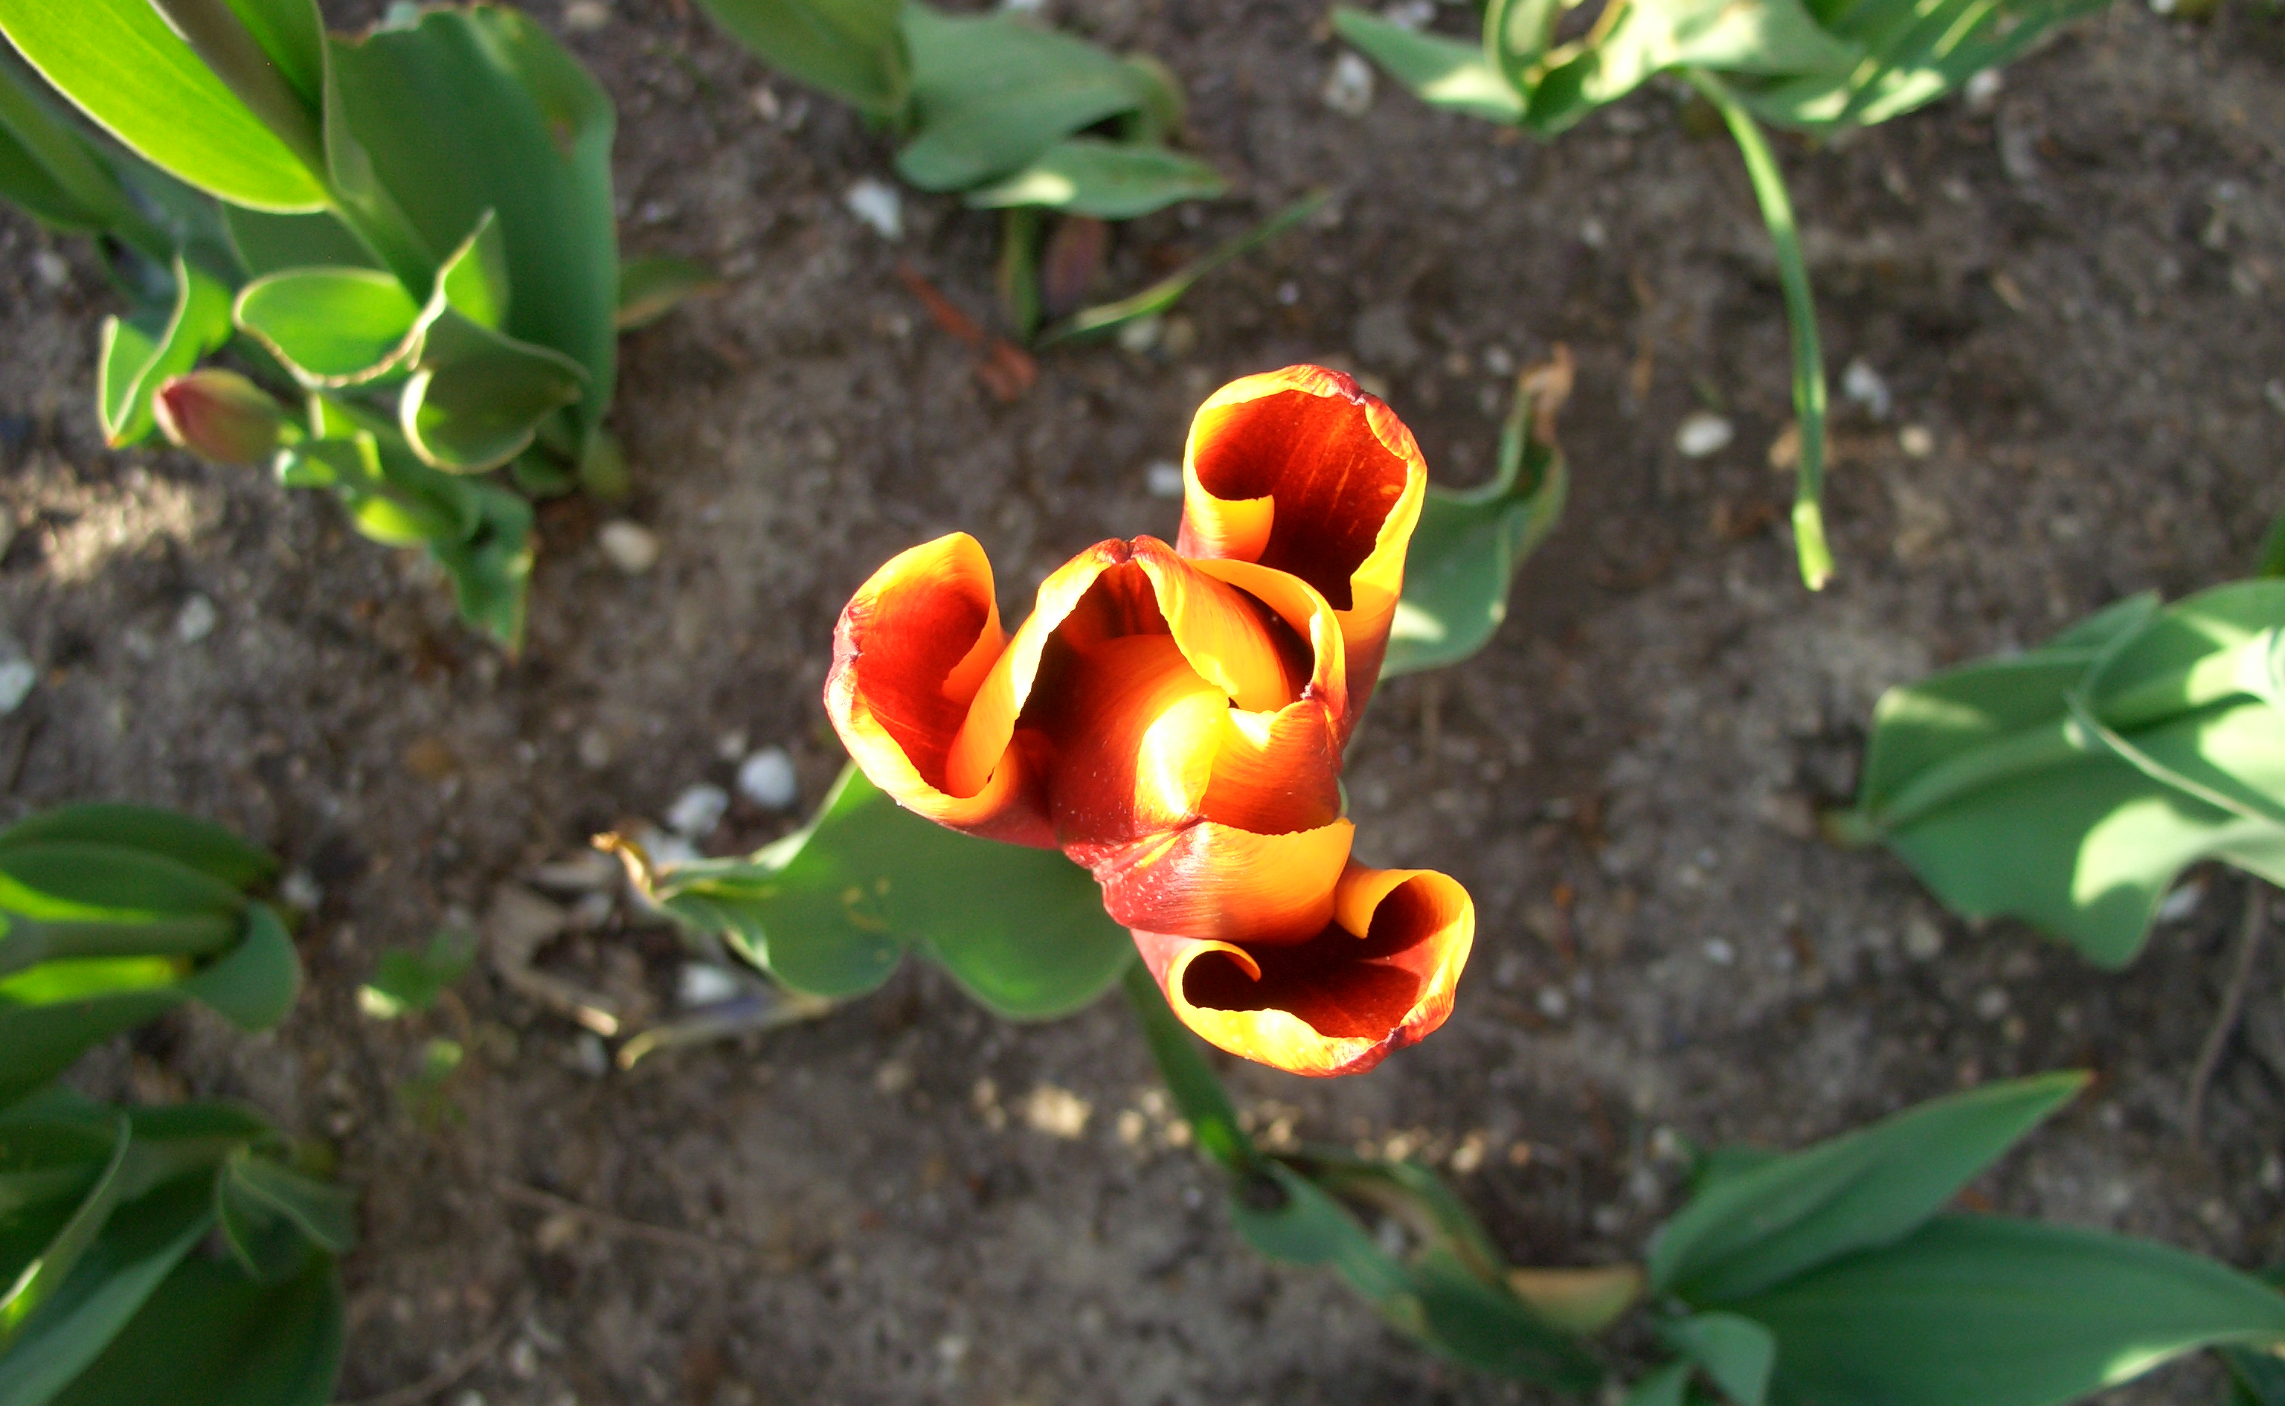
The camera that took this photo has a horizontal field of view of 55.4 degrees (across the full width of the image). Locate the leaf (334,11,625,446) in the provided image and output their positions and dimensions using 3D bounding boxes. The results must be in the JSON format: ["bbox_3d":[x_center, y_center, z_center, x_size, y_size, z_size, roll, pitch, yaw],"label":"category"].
[{"bbox_3d":[-0.186,-0.130,0.605,0.070,0.160,0.038,4,62,-7],"label":"leaf"}]

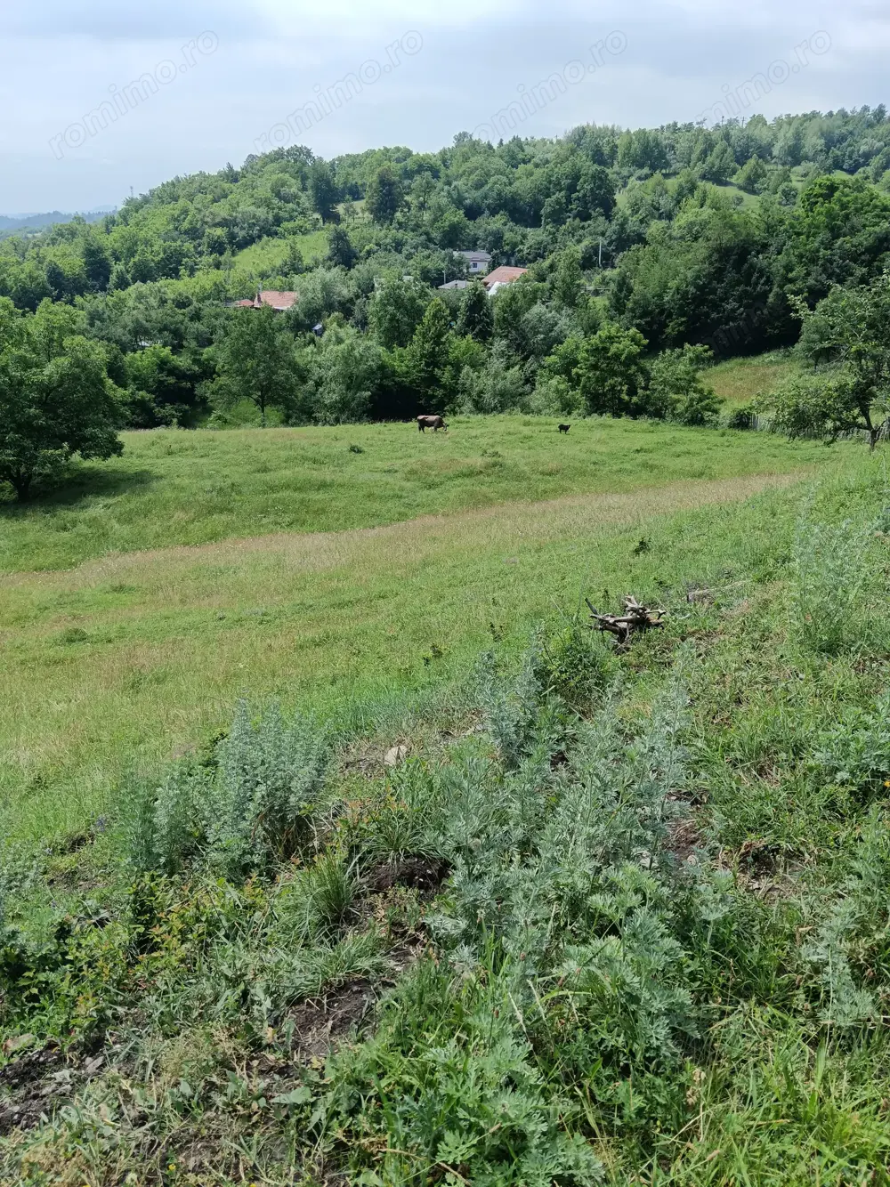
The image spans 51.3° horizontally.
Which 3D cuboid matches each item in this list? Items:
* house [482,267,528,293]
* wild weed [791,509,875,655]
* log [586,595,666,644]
[{"bbox_3d":[12.314,-57.982,172.000,10.000,6.000,9.000,12,24,28],"label":"house"},{"bbox_3d":[2.137,-0.059,5.100,0.470,0.780,0.450,0,22,0],"label":"wild weed"},{"bbox_3d":[1.351,0.197,6.900,0.600,0.290,0.400,0,22,0],"label":"log"}]

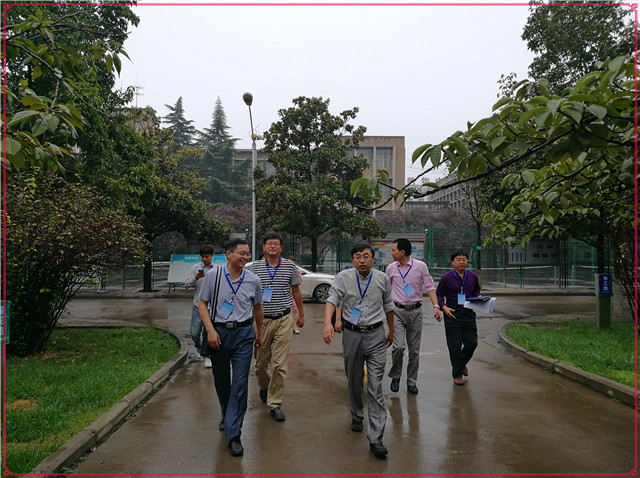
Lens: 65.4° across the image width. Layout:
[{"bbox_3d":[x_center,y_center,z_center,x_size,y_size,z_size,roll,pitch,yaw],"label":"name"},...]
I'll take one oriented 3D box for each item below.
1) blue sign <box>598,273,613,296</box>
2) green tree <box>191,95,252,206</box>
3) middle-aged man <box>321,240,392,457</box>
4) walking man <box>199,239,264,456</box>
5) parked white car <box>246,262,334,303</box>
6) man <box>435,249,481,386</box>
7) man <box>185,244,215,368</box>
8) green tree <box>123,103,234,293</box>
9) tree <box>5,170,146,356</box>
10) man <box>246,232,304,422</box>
[{"bbox_3d":[5.752,0.958,10.076,0.260,0.450,0.140,0,-2,3],"label":"blue sign"},{"bbox_3d":[-8.215,-4.515,41.149,5.900,14.600,5.800,0,-2,0],"label":"green tree"},{"bbox_3d":[0.324,0.865,4.284,0.600,1.690,0.780,0,-2,-2],"label":"middle-aged man"},{"bbox_3d":[-0.742,0.857,4.177,0.560,1.710,0.600,0,-2,-3],"label":"walking man"},{"bbox_3d":[-1.330,1.532,18.429,4.600,1.480,1.800,0,-2,-3],"label":"parked white car"},{"bbox_3d":[1.704,0.940,6.175,0.550,1.660,0.500,0,-2,8],"label":"man"},{"bbox_3d":[-1.684,0.961,7.335,0.560,1.740,0.620,0,-2,-5],"label":"man"},{"bbox_3d":[-6.708,-1.670,21.500,5.400,7.900,5.200,0,-2,0],"label":"green tree"},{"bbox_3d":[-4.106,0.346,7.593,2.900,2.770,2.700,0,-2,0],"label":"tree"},{"bbox_3d":[-0.450,0.848,5.136,0.600,1.790,0.700,0,-2,-3],"label":"man"}]

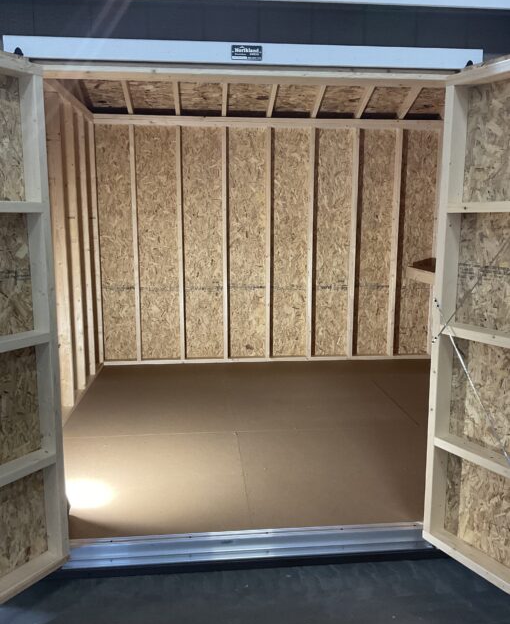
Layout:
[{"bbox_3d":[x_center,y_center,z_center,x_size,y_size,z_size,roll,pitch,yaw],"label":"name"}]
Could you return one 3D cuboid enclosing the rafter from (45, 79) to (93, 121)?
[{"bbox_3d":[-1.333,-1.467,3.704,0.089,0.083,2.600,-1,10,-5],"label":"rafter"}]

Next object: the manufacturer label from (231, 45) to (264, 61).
[{"bbox_3d":[-0.029,-0.960,2.115,0.112,0.052,0.003,-1,9,-5],"label":"manufacturer label"}]

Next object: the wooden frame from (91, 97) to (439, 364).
[{"bbox_3d":[0.188,-0.654,5.363,3.327,2.292,0.097,-1,9,-5],"label":"wooden frame"}]

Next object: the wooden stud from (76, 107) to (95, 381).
[{"bbox_3d":[-1.419,-0.523,4.752,0.089,2.154,0.038,-1,9,-5],"label":"wooden stud"}]

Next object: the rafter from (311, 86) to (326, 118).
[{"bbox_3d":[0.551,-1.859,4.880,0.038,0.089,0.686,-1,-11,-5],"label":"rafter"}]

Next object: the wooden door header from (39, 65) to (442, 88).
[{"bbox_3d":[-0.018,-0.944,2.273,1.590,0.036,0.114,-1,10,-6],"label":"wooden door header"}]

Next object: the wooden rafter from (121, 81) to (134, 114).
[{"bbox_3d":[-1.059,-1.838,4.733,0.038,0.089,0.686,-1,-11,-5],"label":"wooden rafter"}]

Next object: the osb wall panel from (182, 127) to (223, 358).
[{"bbox_3d":[-0.487,-0.621,5.357,0.368,2.154,0.013,-1,9,-5],"label":"osb wall panel"}]

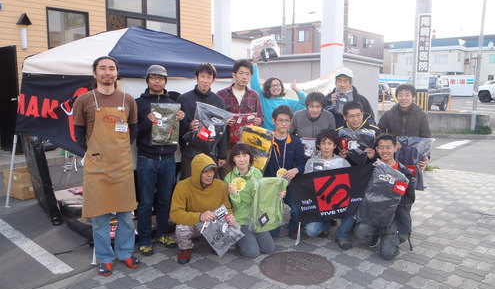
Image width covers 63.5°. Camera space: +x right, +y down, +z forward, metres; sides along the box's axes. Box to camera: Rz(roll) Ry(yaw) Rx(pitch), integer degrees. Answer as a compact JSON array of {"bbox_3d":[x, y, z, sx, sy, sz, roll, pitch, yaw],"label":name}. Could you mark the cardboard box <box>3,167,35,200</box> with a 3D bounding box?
[{"bbox_3d":[-3.173,0.550,5.747,0.488,0.363,0.360,5,10,32],"label":"cardboard box"}]

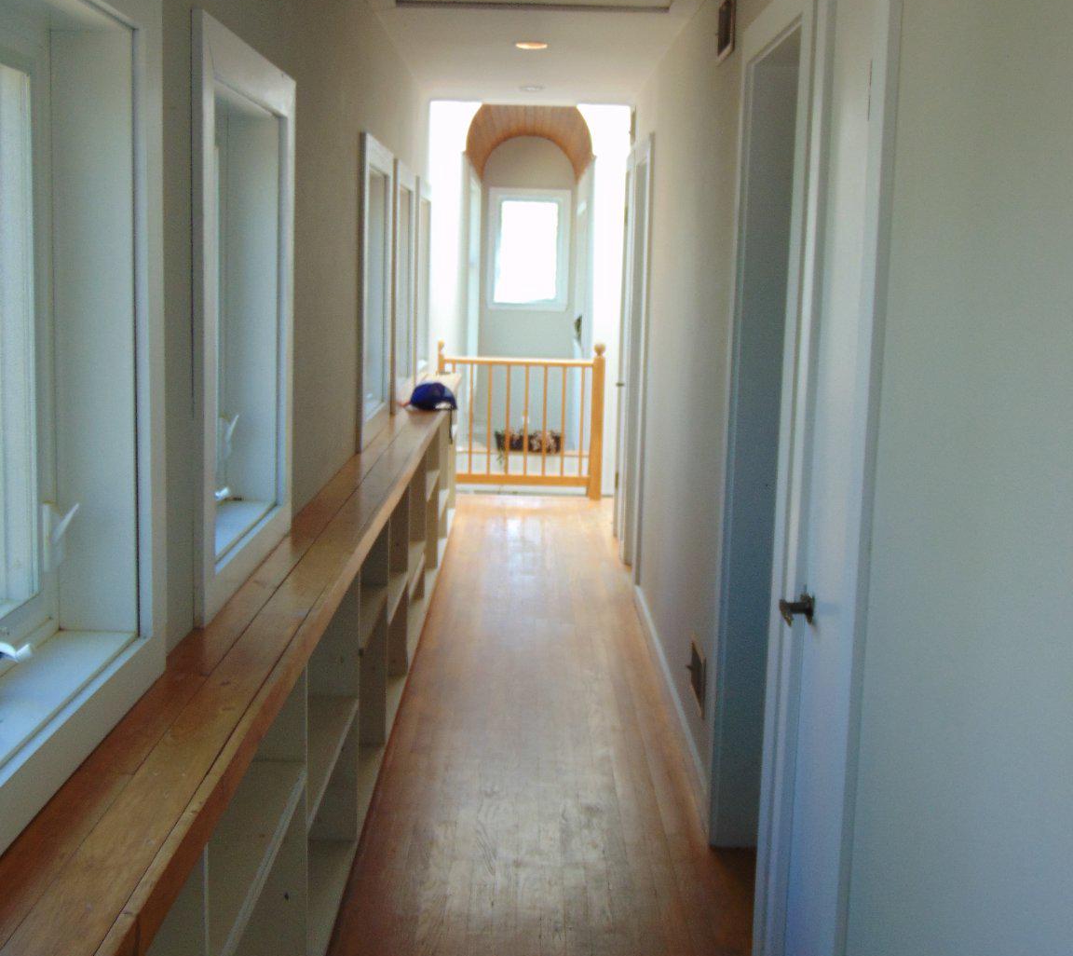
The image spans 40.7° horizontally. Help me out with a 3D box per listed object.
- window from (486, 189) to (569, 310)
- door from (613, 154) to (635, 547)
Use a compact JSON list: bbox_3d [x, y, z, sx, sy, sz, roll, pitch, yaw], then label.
[{"bbox_3d":[-0.065,-2.058,13.052,0.730,1.075,0.130,1,8,-1],"label":"window"},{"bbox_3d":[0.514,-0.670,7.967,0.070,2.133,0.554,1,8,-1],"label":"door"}]

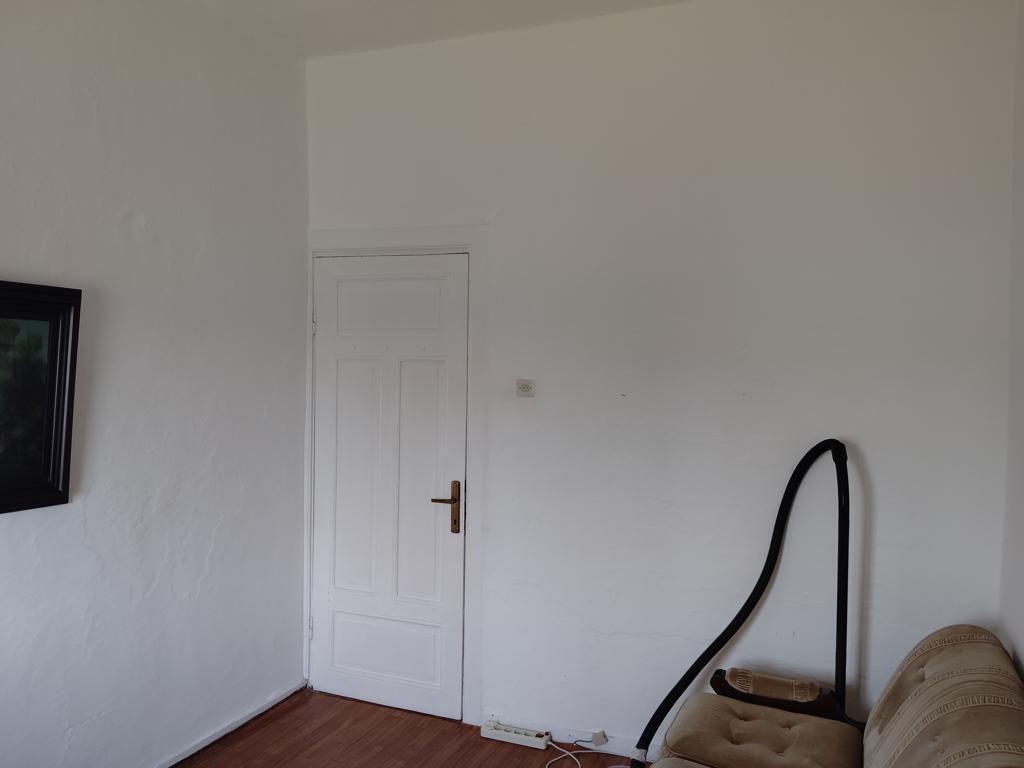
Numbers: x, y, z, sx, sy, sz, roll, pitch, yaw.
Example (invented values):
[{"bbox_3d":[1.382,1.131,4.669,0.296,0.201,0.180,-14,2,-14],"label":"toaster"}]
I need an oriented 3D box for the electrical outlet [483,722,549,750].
[{"bbox_3d":[0.016,1.468,3.464,0.288,0.047,0.058,2,2,22],"label":"electrical outlet"}]

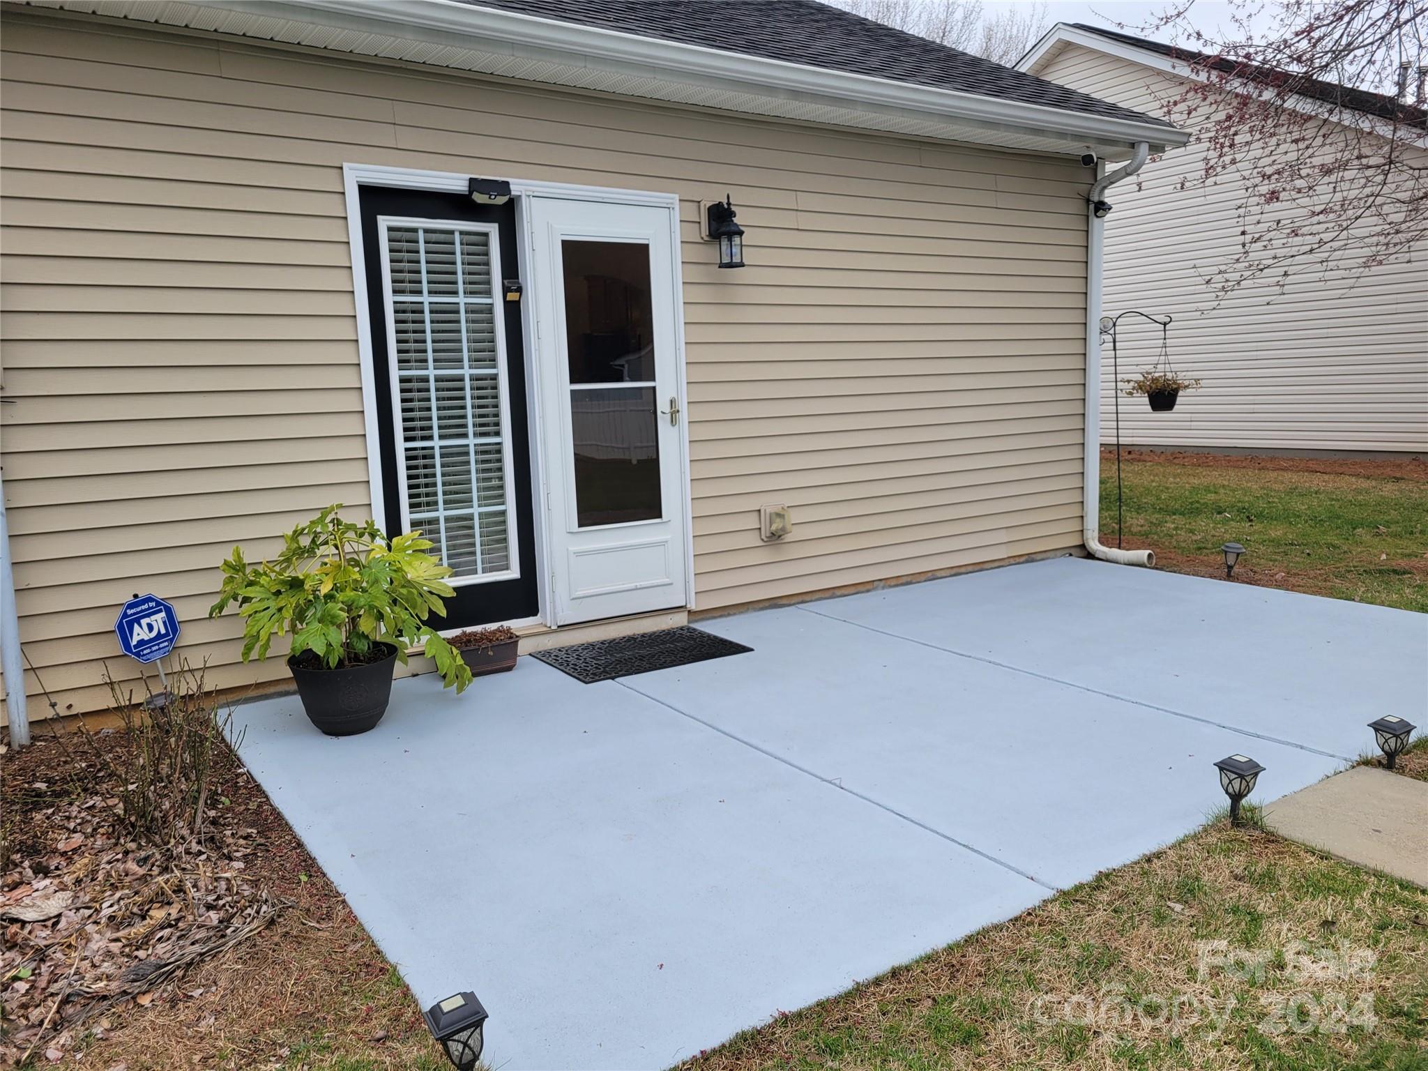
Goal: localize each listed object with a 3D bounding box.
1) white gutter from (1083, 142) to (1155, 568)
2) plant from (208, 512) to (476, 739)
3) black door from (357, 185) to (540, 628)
[{"bbox_3d":[2.747,-1.171,7.194,0.100,2.750,0.510,-7,10,-33],"label":"white gutter"},{"bbox_3d":[-1.433,0.318,4.157,0.980,0.880,0.840,-5,9,-19],"label":"plant"},{"bbox_3d":[-1.221,-0.550,5.000,0.760,2.030,0.050,-7,10,-33],"label":"black door"}]

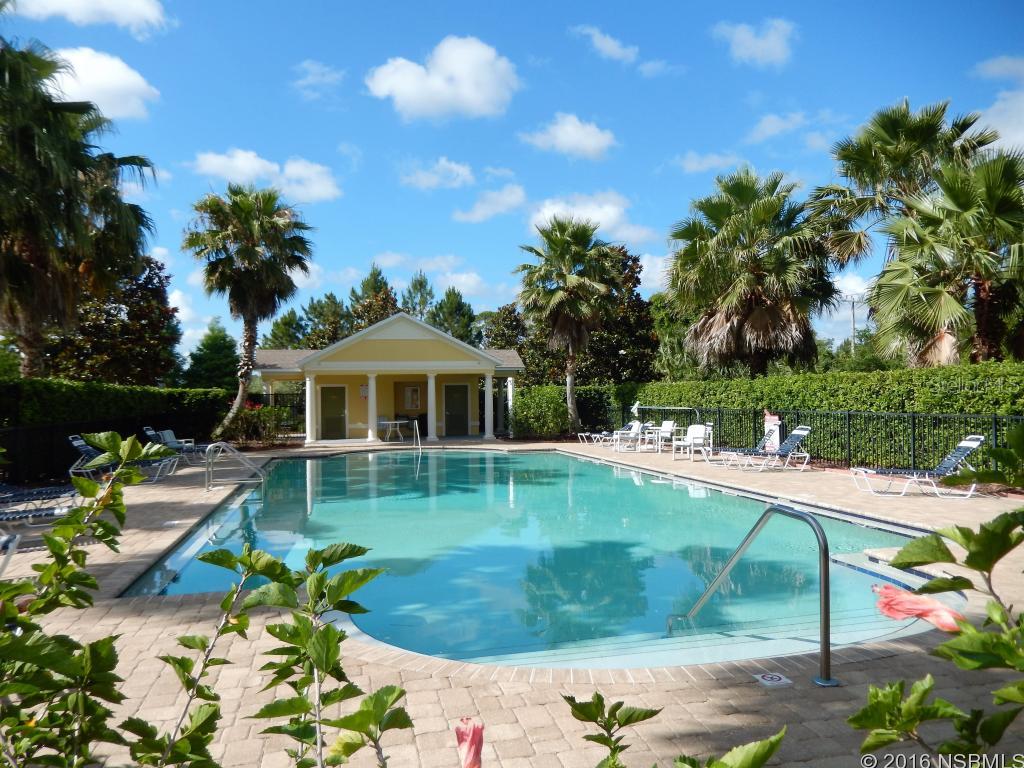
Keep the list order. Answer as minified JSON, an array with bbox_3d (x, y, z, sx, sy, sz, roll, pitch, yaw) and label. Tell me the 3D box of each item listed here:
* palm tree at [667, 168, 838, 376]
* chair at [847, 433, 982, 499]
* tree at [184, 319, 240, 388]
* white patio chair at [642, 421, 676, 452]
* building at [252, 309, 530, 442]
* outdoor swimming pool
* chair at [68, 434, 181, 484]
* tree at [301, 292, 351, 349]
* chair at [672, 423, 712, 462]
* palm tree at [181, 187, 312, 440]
[{"bbox_3d":[8.130,-2.643,25.000,5.500,9.356,5.500,-1,-1,18],"label":"palm tree"},{"bbox_3d":[6.383,1.292,11.707,1.740,0.920,0.640,-1,-1,17],"label":"chair"},{"bbox_3d":[-18.357,-0.657,45.029,4.200,6.680,4.200,-1,-1,0],"label":"tree"},{"bbox_3d":[4.518,1.568,22.500,0.700,0.870,0.600,1,-2,-35],"label":"white patio chair"},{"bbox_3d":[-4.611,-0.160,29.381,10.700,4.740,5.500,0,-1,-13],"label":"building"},{"bbox_3d":[-0.812,2.443,14.032,8.330,1.200,19.970,0,-1,-14],"label":"outdoor swimming pool"},{"bbox_3d":[-7.500,1.434,14.350,1.740,0.920,0.660,0,-1,-17],"label":"chair"},{"bbox_3d":[-14.549,-2.138,58.000,4.200,10.084,4.200,0,-1,-14],"label":"tree"},{"bbox_3d":[4.520,1.481,18.600,0.700,0.870,0.600,1,-2,-42],"label":"chair"},{"bbox_3d":[-10.194,-2.794,28.500,5.000,9.800,5.000,-1,-1,0],"label":"palm tree"}]

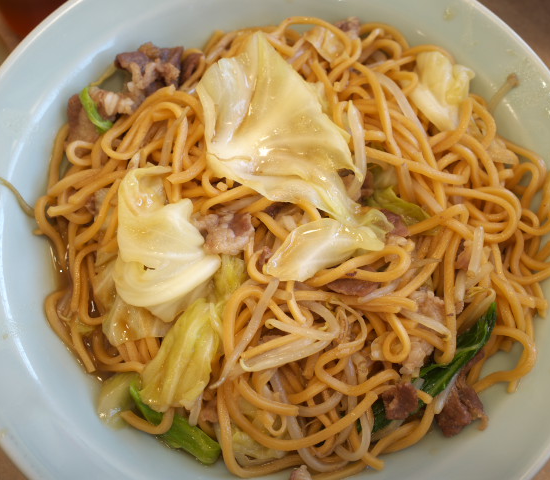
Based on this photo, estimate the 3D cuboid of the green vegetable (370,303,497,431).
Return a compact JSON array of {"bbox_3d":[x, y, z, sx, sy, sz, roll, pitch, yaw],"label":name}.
[{"bbox_3d":[0.061,0.049,0.210,0.066,0.020,0.015,-36,77,-12],"label":"green vegetable"}]

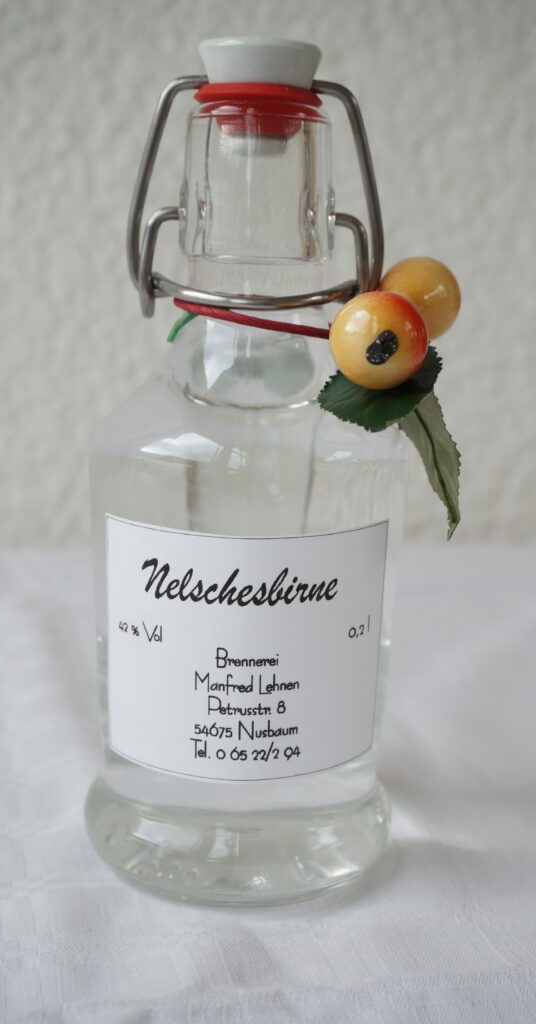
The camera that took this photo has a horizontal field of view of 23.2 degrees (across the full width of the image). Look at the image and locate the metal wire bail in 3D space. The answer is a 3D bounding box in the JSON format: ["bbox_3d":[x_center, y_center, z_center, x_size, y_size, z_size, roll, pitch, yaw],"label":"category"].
[{"bbox_3d":[-0.002,-0.058,0.247,0.051,0.047,0.024,2,14,0],"label":"metal wire bail"}]

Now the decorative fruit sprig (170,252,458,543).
[{"bbox_3d":[0.010,-0.022,0.261,0.059,0.056,0.052,2,14,0],"label":"decorative fruit sprig"}]

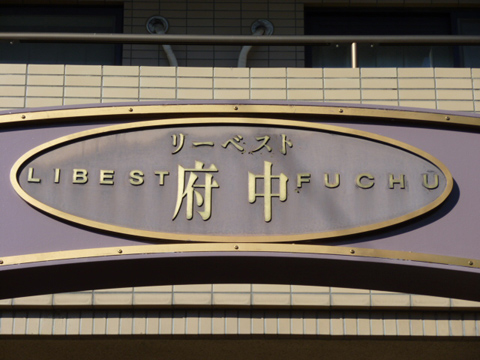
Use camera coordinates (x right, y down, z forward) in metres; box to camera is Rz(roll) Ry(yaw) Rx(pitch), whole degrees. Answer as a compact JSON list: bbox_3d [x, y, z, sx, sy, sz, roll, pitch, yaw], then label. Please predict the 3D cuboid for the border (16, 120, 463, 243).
[{"bbox_3d":[-0.022,0.002,3.520,1.220,0.375,0.035,1,-22,-1],"label":"border"}]

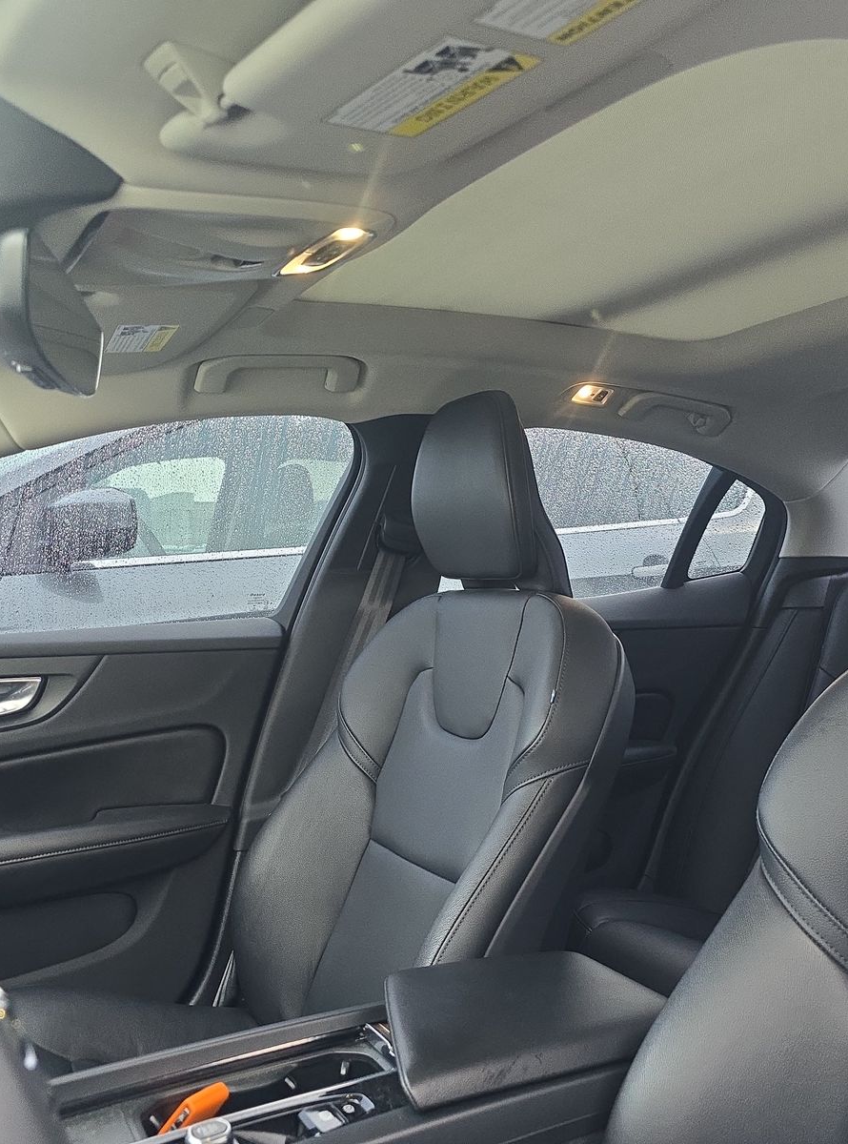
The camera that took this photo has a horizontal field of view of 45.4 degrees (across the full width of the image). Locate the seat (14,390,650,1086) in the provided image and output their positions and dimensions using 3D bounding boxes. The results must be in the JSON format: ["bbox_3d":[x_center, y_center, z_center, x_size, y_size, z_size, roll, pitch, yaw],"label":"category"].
[{"bbox_3d":[-0.190,0.300,1.090,0.830,1.030,0.540,0,0,-29],"label":"seat"}]

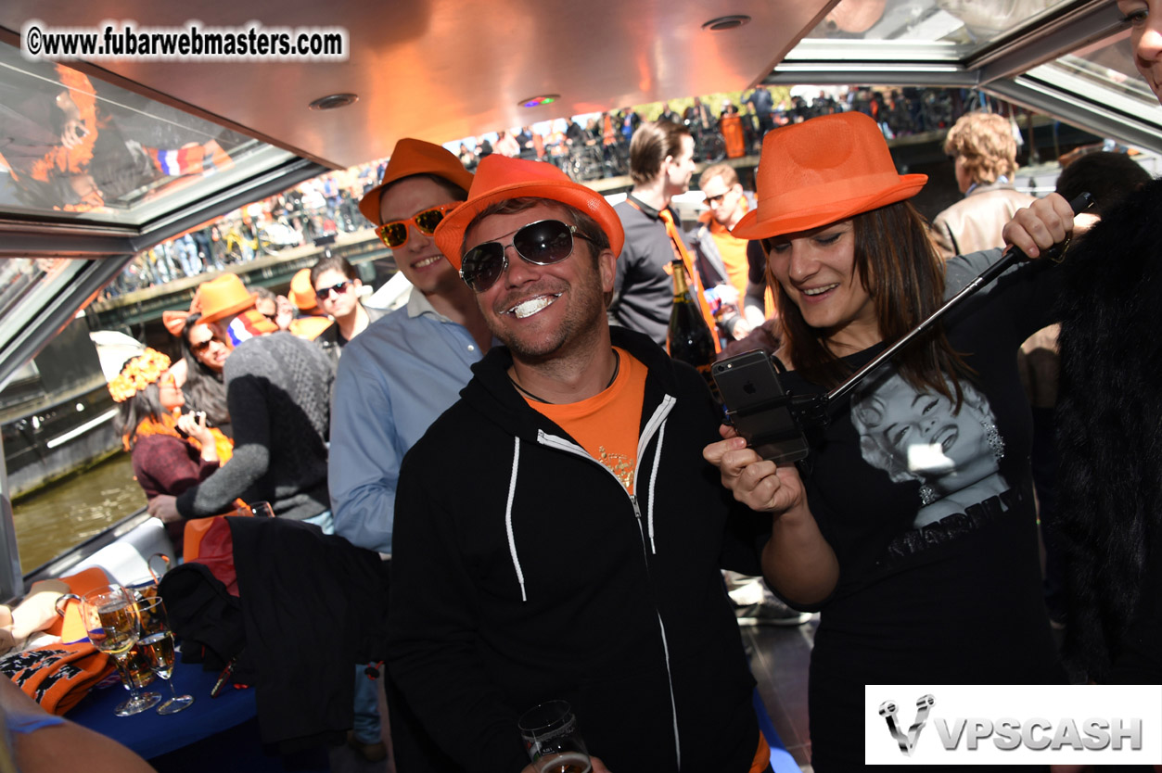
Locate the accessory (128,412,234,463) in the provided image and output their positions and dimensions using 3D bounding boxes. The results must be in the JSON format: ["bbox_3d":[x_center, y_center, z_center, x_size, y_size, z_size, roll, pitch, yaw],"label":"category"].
[{"bbox_3d":[-1.372,0.180,3.100,0.360,0.220,0.280,-14,9,-13],"label":"accessory"}]

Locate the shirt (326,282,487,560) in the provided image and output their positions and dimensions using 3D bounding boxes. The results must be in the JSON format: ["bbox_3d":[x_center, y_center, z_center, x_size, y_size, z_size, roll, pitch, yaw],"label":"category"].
[{"bbox_3d":[-0.185,0.185,1.710,0.530,0.720,0.320,-13,8,-11],"label":"shirt"}]

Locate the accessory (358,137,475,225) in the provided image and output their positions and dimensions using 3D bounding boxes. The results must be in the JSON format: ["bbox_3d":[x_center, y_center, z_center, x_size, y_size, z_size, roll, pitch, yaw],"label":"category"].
[{"bbox_3d":[-0.304,-0.398,1.740,0.245,0.123,0.275,-14,-2,7],"label":"accessory"}]

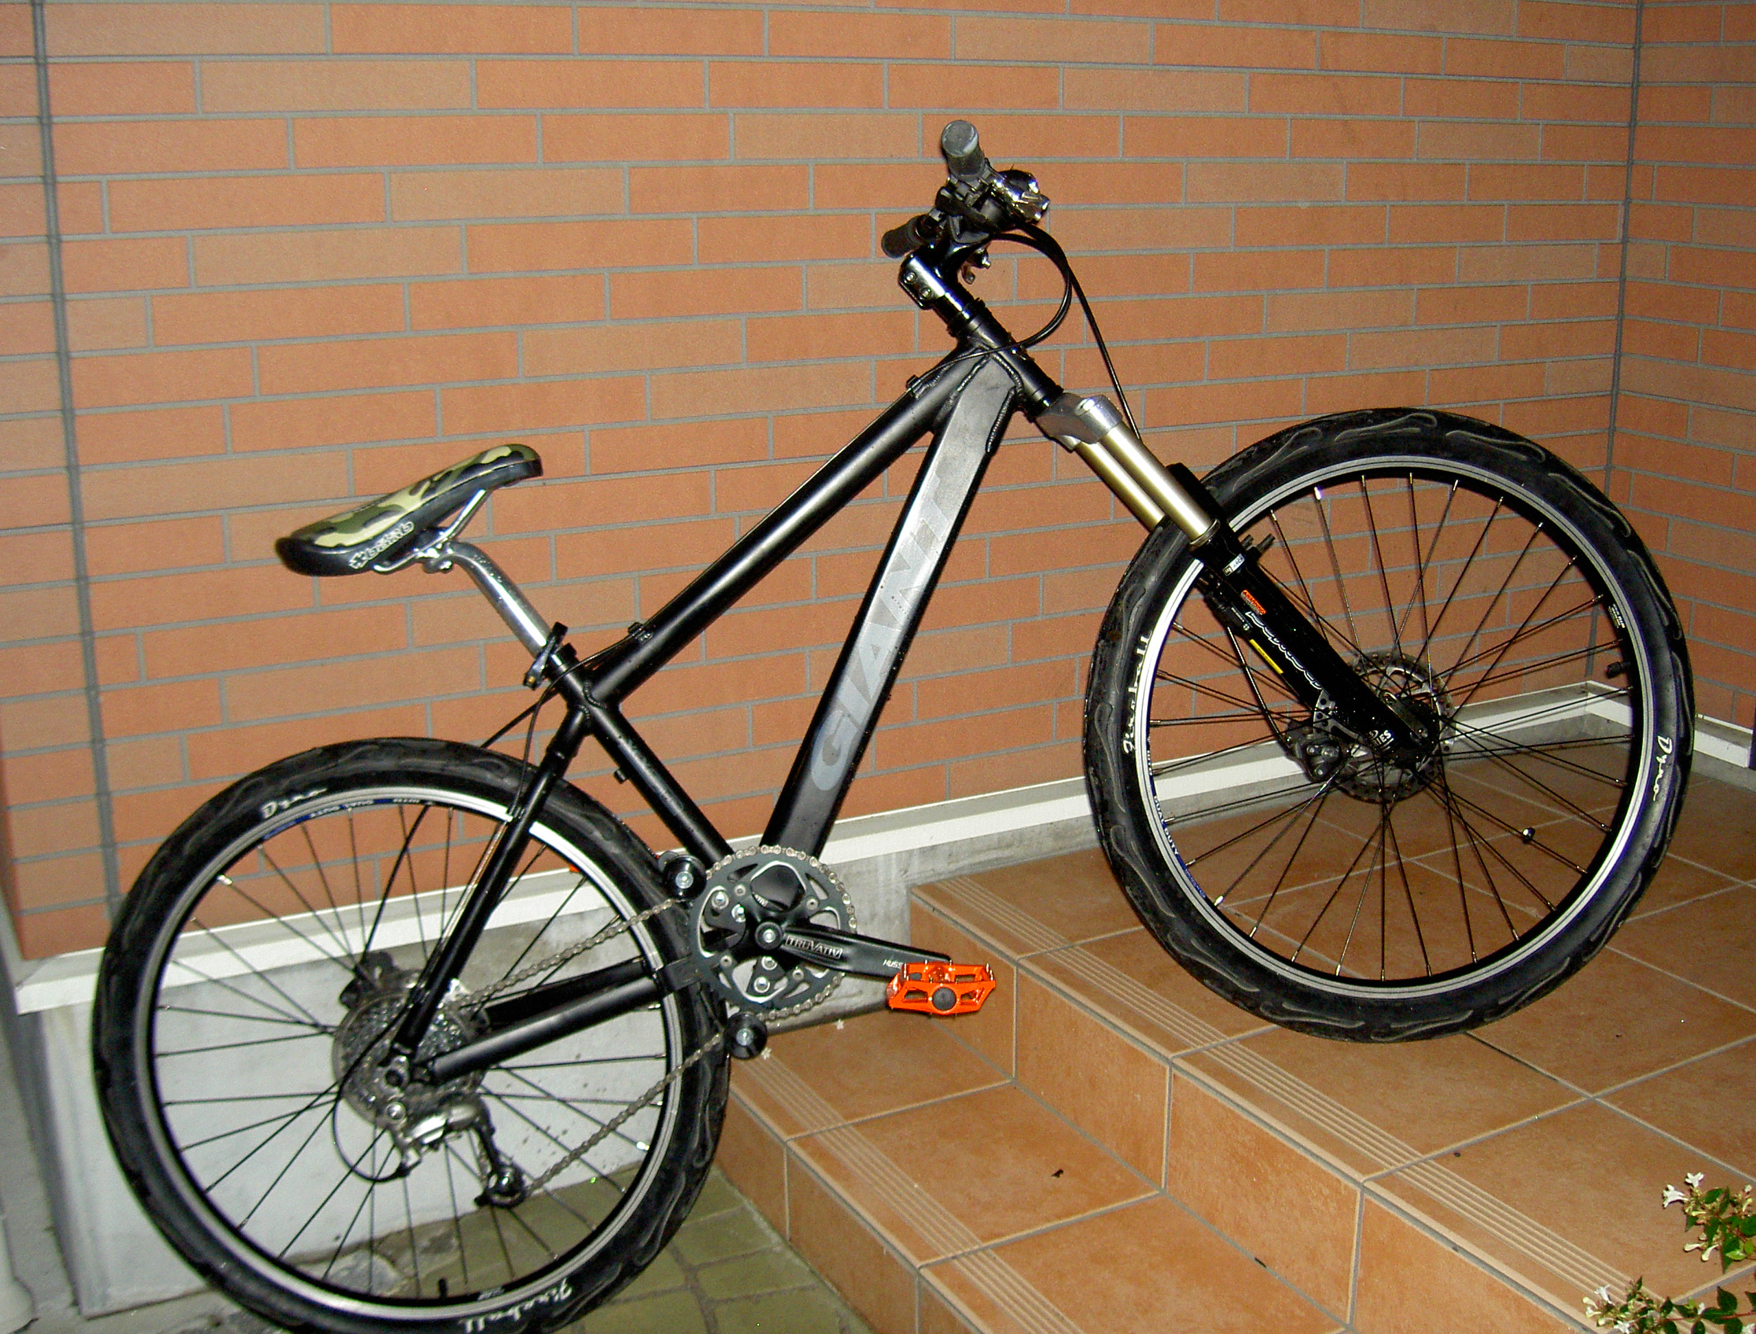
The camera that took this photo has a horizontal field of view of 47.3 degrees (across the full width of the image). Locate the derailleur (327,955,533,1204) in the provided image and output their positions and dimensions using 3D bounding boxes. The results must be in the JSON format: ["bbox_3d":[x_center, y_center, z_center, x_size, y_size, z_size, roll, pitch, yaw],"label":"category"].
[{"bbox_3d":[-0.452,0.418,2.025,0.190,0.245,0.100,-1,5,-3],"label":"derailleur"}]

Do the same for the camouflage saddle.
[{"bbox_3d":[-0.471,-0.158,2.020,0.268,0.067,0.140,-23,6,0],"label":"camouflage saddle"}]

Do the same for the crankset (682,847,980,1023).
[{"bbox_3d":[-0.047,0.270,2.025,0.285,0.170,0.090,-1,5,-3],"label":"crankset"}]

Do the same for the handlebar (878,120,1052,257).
[{"bbox_3d":[0.075,-0.462,2.019,0.110,0.090,0.590,-14,5,-5],"label":"handlebar"}]

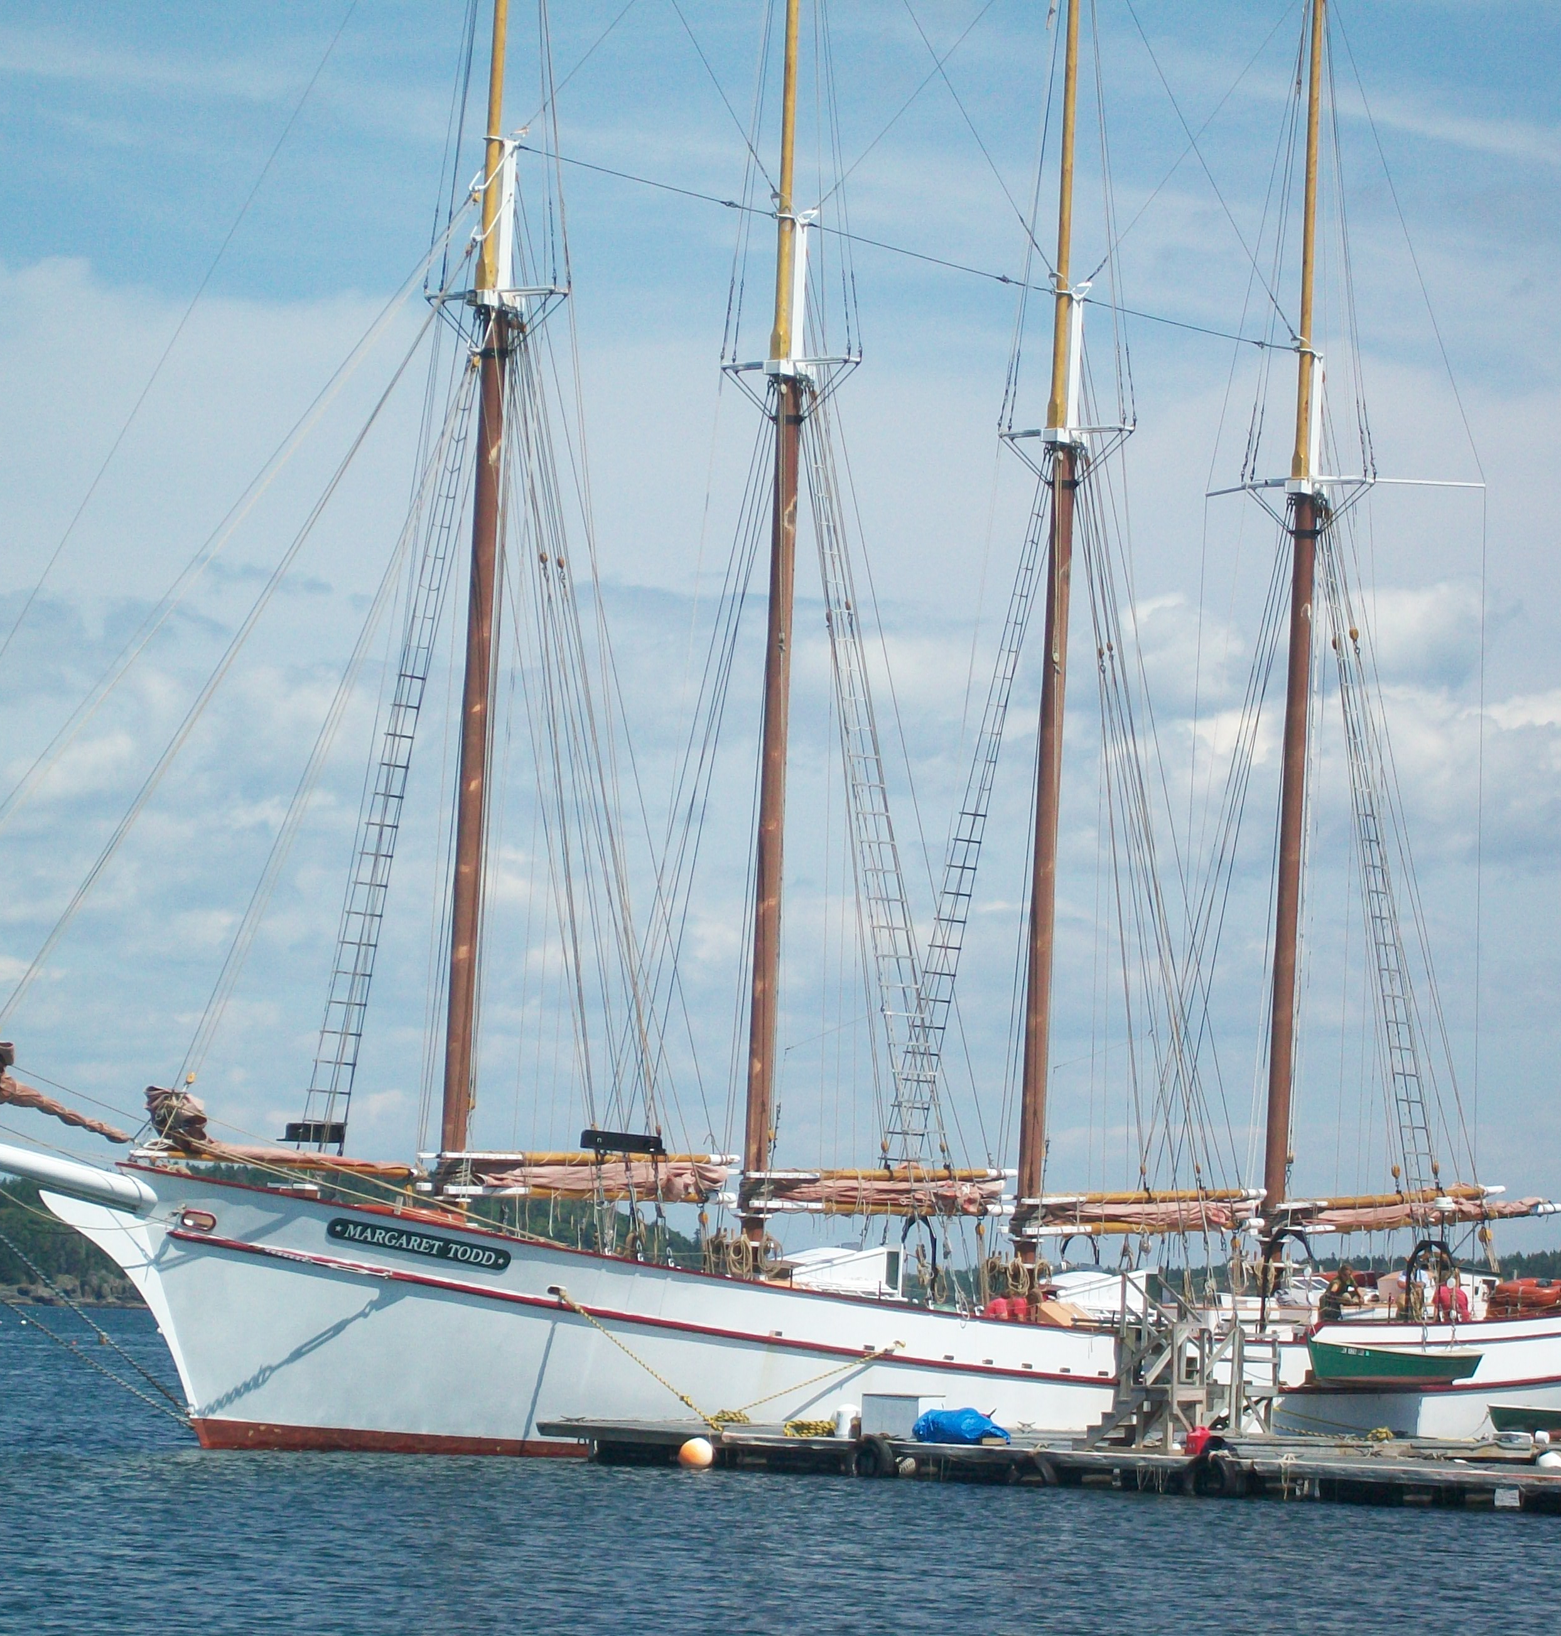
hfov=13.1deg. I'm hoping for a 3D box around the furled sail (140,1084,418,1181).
[{"bbox_3d":[-6.735,4.245,91.952,0.750,1.000,5.850,-1,-5,36],"label":"furled sail"}]

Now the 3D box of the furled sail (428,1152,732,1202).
[{"bbox_3d":[-2.778,5.087,97.364,0.600,0.800,7.150,-1,-5,36],"label":"furled sail"}]

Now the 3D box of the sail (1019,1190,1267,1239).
[{"bbox_3d":[5.816,6.363,109.129,0.600,0.900,7.400,-1,-5,36],"label":"sail"}]

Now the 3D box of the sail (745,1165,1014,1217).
[{"bbox_3d":[1.528,5.696,103.258,0.600,0.860,7.200,-1,-5,36],"label":"sail"}]

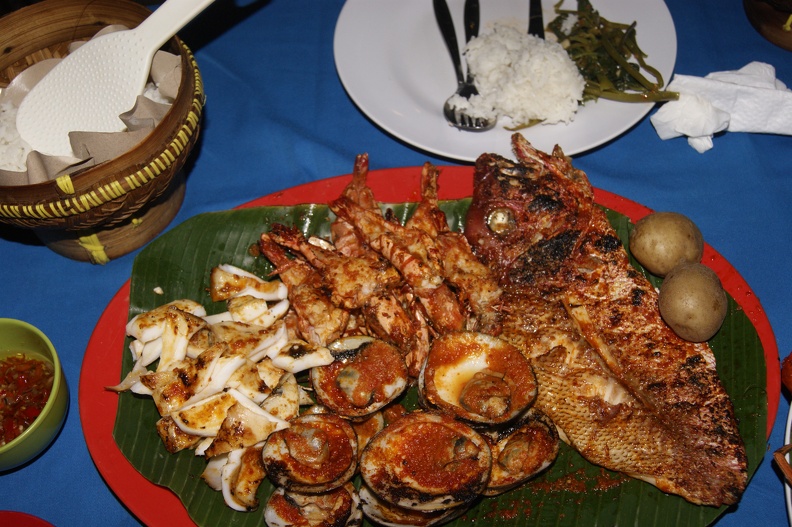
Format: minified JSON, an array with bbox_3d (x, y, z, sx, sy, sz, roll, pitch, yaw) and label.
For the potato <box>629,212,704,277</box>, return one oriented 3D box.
[{"bbox_3d":[0.179,-0.013,0.609,0.049,0.045,0.047,-10,56,-5],"label":"potato"}]

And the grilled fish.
[{"bbox_3d":[0.109,0.033,0.583,0.119,0.047,0.282,-20,58,-11],"label":"grilled fish"}]

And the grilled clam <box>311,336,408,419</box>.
[{"bbox_3d":[-0.022,0.070,0.555,0.059,0.023,0.047,-1,56,1],"label":"grilled clam"}]

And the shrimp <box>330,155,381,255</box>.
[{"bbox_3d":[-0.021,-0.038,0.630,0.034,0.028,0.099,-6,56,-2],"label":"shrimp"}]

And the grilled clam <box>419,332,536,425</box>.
[{"bbox_3d":[0.048,0.070,0.547,0.070,0.025,0.052,-1,56,1],"label":"grilled clam"}]

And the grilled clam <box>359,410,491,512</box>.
[{"bbox_3d":[0.016,0.113,0.519,0.074,0.025,0.054,-1,56,1],"label":"grilled clam"}]

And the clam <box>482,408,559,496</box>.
[{"bbox_3d":[0.069,0.112,0.540,0.056,0.023,0.047,-22,58,-12],"label":"clam"}]

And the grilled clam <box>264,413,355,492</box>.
[{"bbox_3d":[-0.049,0.111,0.532,0.056,0.023,0.043,-1,56,1],"label":"grilled clam"}]

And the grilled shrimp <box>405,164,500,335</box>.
[{"bbox_3d":[0.040,-0.014,0.602,0.042,0.032,0.137,-13,56,-7],"label":"grilled shrimp"}]

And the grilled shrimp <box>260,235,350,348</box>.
[{"bbox_3d":[-0.063,0.017,0.591,0.036,0.029,0.095,-28,59,-16],"label":"grilled shrimp"}]

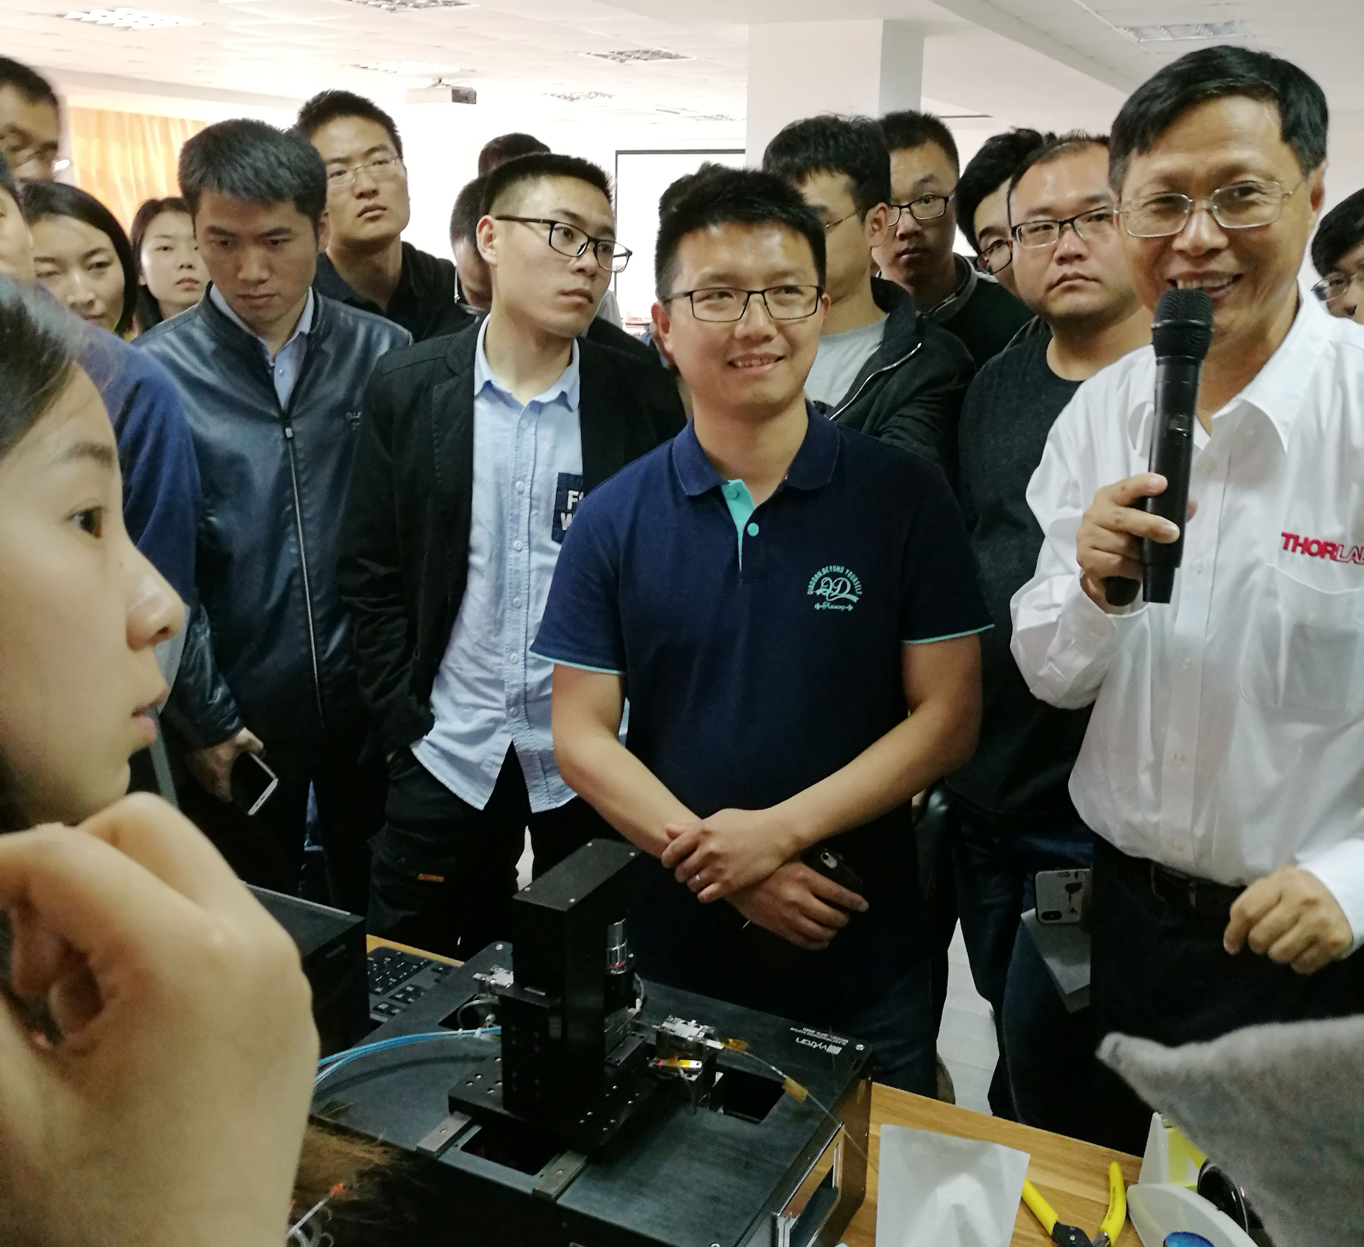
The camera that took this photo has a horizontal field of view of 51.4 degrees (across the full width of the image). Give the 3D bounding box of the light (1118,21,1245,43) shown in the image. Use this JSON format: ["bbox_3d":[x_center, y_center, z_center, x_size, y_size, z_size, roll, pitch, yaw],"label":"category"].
[{"bbox_3d":[2.659,-3.144,7.466,0.590,0.070,0.590,8,17,26],"label":"light"}]

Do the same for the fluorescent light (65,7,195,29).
[{"bbox_3d":[-2.961,-3.271,7.616,0.590,0.070,0.590,8,17,26],"label":"fluorescent light"}]

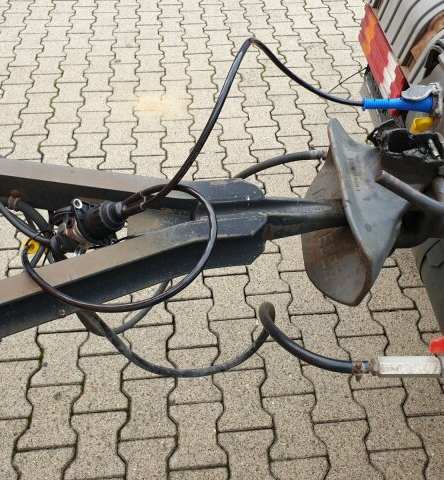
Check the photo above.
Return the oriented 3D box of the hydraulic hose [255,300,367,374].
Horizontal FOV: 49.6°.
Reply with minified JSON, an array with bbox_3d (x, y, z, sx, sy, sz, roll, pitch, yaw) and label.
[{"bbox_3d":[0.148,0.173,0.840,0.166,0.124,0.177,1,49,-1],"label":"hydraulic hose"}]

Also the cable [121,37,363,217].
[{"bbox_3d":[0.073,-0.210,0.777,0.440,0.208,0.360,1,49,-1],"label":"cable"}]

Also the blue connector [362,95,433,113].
[{"bbox_3d":[0.362,-0.274,0.975,0.148,0.038,0.036,1,49,-1],"label":"blue connector"}]

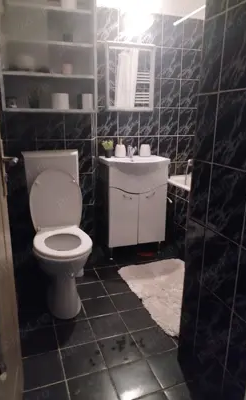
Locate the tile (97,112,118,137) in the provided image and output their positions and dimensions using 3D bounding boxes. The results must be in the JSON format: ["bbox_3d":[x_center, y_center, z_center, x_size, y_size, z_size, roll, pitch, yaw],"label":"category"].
[{"bbox_3d":[-0.132,-0.691,2.663,0.200,0.252,0.010,-5,16,-20],"label":"tile"}]

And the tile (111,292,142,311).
[{"bbox_3d":[0.032,0.691,2.059,0.202,0.010,0.199,-5,16,-20],"label":"tile"}]

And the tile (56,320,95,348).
[{"bbox_3d":[-0.281,0.775,1.740,0.202,0.010,0.199,-5,16,-20],"label":"tile"}]

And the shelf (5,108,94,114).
[{"bbox_3d":[-0.510,-0.625,2.120,0.608,0.035,0.200,-5,16,-20],"label":"shelf"}]

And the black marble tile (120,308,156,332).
[{"bbox_3d":[0.100,0.738,1.871,0.200,0.010,0.200,-5,16,-20],"label":"black marble tile"}]

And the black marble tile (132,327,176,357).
[{"bbox_3d":[0.171,0.794,1.695,0.202,0.010,0.199,-5,16,-20],"label":"black marble tile"}]

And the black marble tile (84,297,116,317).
[{"bbox_3d":[-0.155,0.704,1.974,0.200,0.010,0.200,-5,16,-20],"label":"black marble tile"}]

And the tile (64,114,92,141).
[{"bbox_3d":[-0.330,-0.575,2.211,0.200,0.252,0.010,-5,16,-20],"label":"tile"}]

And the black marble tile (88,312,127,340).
[{"bbox_3d":[-0.089,0.754,1.802,0.200,0.010,0.200,-5,16,-20],"label":"black marble tile"}]

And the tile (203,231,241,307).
[{"bbox_3d":[0.375,0.257,1.162,0.010,0.252,0.200,-5,16,-20],"label":"tile"}]

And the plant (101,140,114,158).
[{"bbox_3d":[-0.134,-0.439,2.565,0.092,0.148,0.088,-5,16,-20],"label":"plant"}]

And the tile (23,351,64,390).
[{"bbox_3d":[-0.396,0.837,1.475,0.200,0.010,0.200,-5,16,-20],"label":"tile"}]

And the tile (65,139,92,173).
[{"bbox_3d":[-0.333,-0.328,2.278,0.200,0.252,0.010,-5,16,-20],"label":"tile"}]

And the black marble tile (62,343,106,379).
[{"bbox_3d":[-0.206,0.821,1.544,0.200,0.010,0.200,-5,16,-20],"label":"black marble tile"}]

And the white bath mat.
[{"bbox_3d":[0.388,0.642,2.166,0.600,0.025,0.850,-5,16,-20],"label":"white bath mat"}]

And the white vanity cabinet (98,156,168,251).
[{"bbox_3d":[0.078,0.003,2.692,0.560,0.745,0.400,-5,16,-20],"label":"white vanity cabinet"}]

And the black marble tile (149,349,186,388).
[{"bbox_3d":[0.234,0.841,1.496,0.185,0.010,0.200,-5,16,-20],"label":"black marble tile"}]

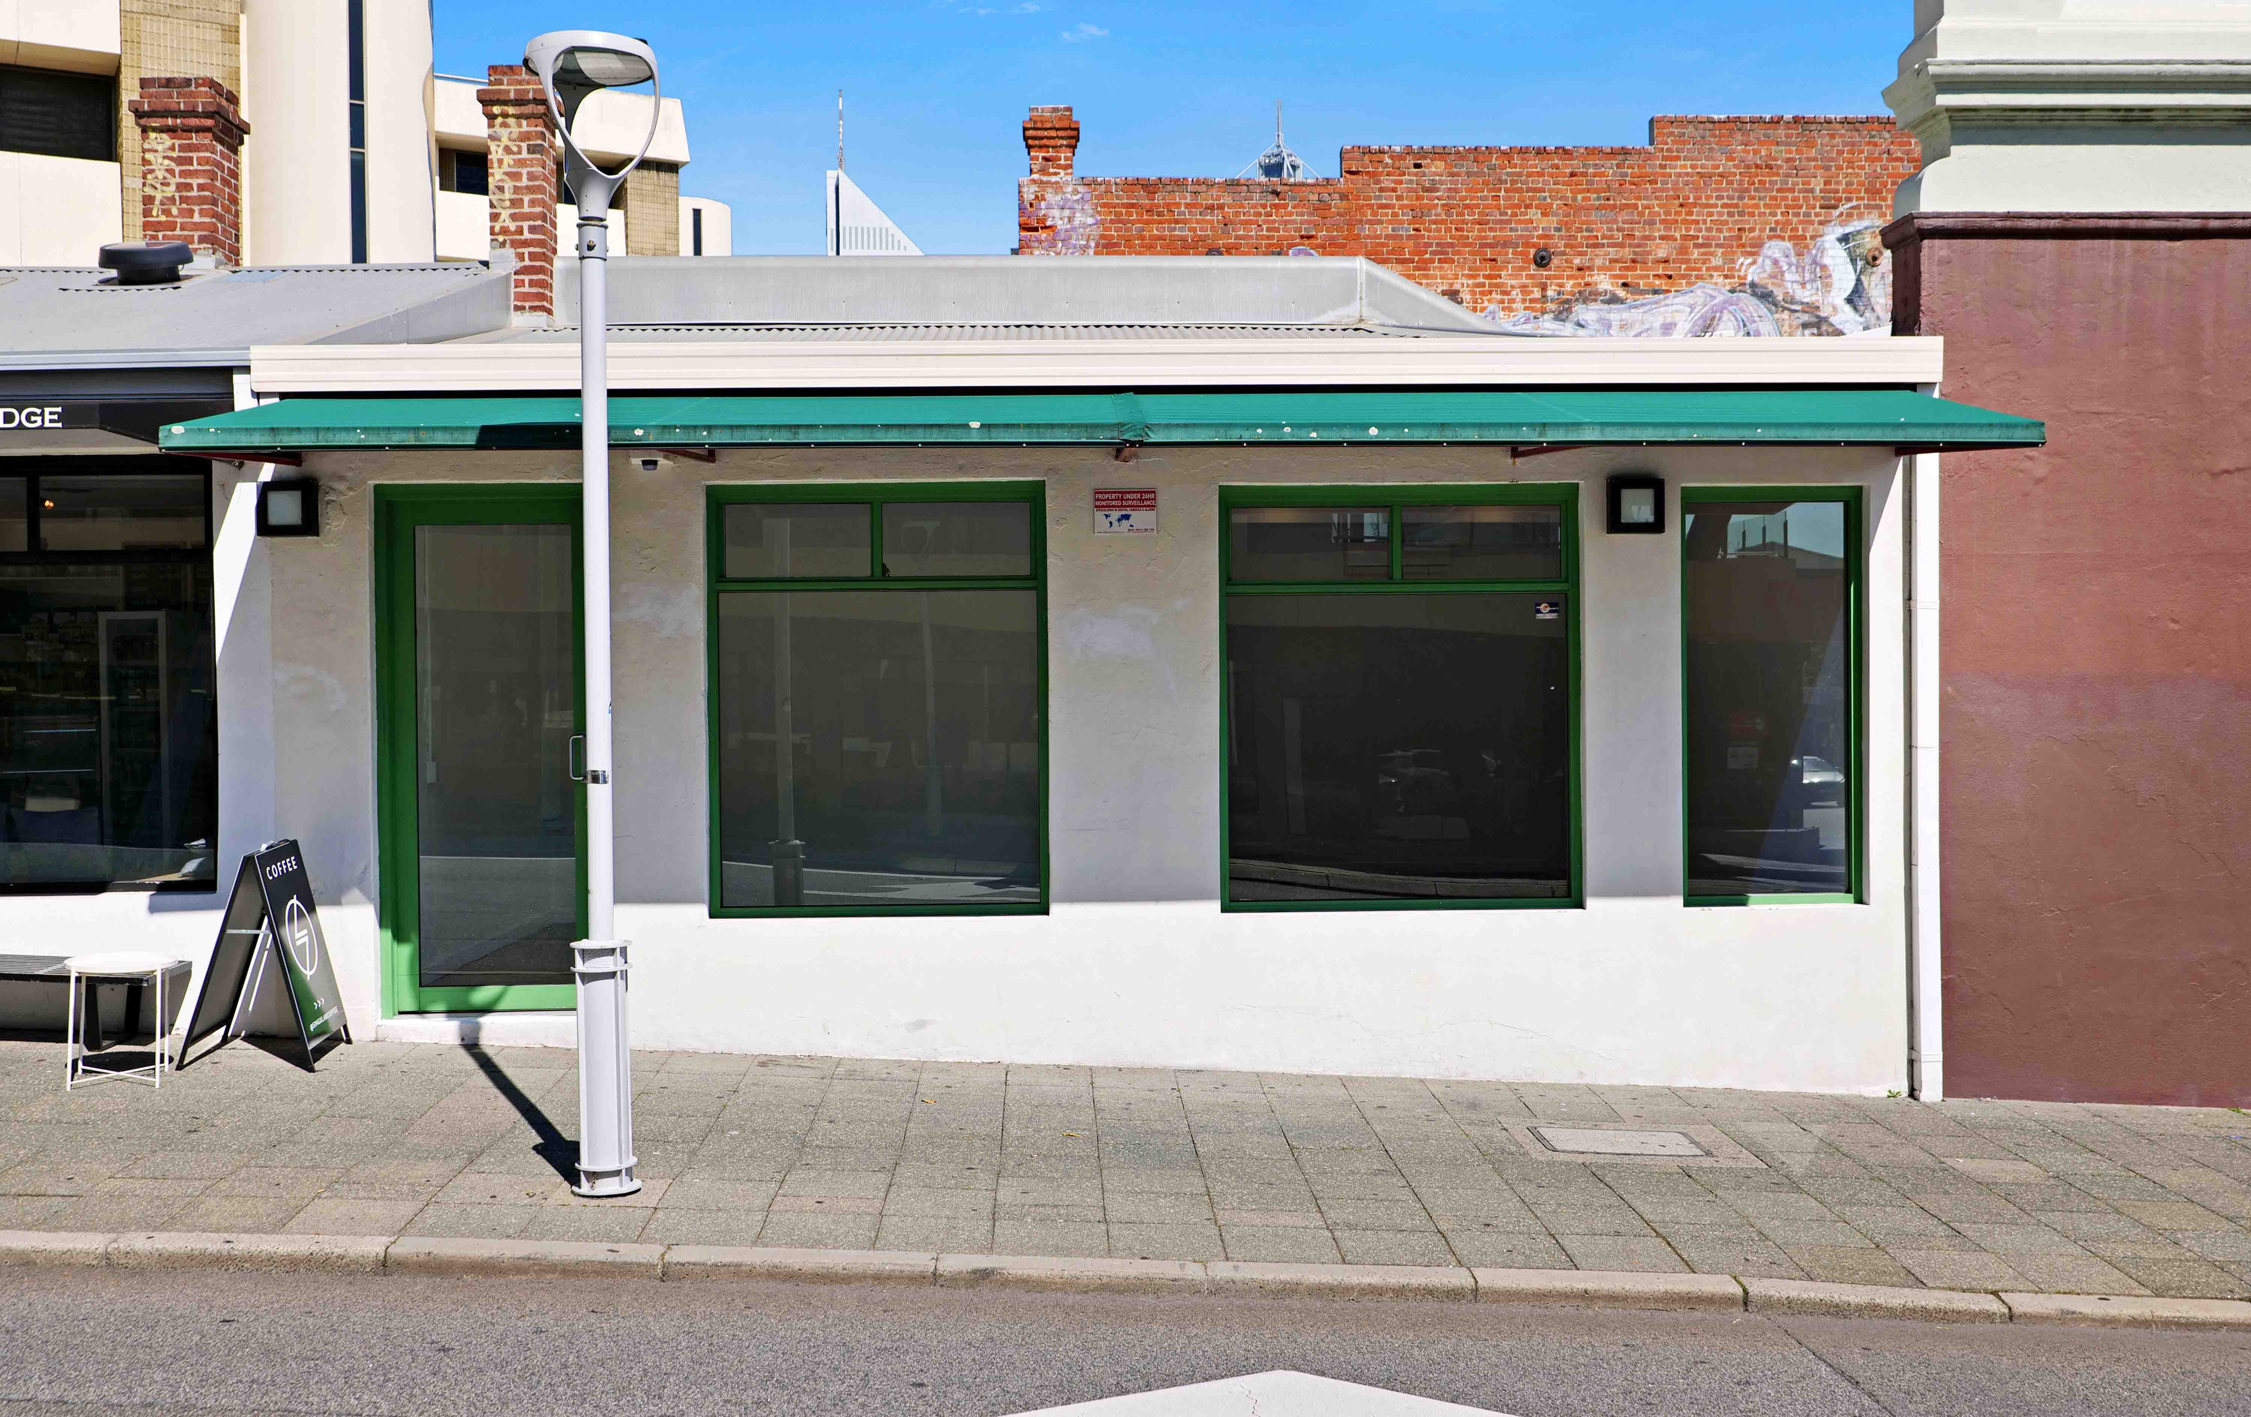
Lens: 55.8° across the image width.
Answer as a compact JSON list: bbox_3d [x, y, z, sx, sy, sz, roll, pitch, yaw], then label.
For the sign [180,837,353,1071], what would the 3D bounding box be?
[{"bbox_3d":[-3.775,1.073,9.347,0.543,0.918,0.591,-1,1,-5],"label":"sign"}]

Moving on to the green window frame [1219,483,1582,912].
[{"bbox_3d":[1.295,-0.049,10.040,1.712,2.002,0.090,-1,1,-2],"label":"green window frame"}]

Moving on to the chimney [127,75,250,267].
[{"bbox_3d":[-6.286,-3.556,14.335,0.590,1.249,0.590,-1,1,-2],"label":"chimney"}]

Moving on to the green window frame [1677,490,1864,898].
[{"bbox_3d":[3.065,-0.060,10.104,0.877,1.986,0.090,-1,1,-2],"label":"green window frame"}]

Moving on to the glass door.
[{"bbox_3d":[-2.941,0.191,9.882,1.039,2.454,0.100,-1,1,-2],"label":"glass door"}]

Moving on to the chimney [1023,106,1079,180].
[{"bbox_3d":[-0.836,-6.290,23.935,0.620,0.824,0.620,-1,1,-2],"label":"chimney"}]

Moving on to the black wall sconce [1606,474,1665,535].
[{"bbox_3d":[2.370,-0.945,9.912,0.251,0.273,0.100,-1,1,-2],"label":"black wall sconce"}]

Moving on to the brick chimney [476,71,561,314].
[{"bbox_3d":[-3.888,-3.295,13.775,0.460,1.632,0.460,-1,1,-2],"label":"brick chimney"}]

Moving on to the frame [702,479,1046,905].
[{"bbox_3d":[-1.153,-0.038,9.950,1.580,2.021,0.090,-1,1,-2],"label":"frame"}]

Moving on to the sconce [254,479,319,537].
[{"bbox_3d":[-3.815,-0.908,9.686,0.246,0.267,0.100,-1,1,-2],"label":"sconce"}]

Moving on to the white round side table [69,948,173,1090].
[{"bbox_3d":[-4.152,1.286,8.770,0.466,0.503,0.466,-1,1,-2],"label":"white round side table"}]

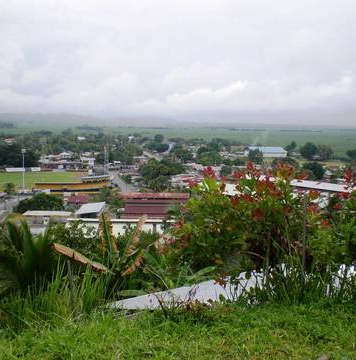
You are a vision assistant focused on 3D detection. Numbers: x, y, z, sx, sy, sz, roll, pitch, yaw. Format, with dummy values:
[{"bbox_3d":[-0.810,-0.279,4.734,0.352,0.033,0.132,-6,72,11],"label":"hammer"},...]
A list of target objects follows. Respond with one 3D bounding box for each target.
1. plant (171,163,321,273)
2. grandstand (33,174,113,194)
[{"bbox_3d":[0.771,0.465,6.200,1.650,1.350,1.300,1,6,0],"label":"plant"},{"bbox_3d":[-58.071,2.993,294.181,43.000,8.000,13.000,-2,7,-27],"label":"grandstand"}]

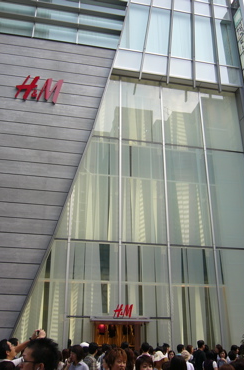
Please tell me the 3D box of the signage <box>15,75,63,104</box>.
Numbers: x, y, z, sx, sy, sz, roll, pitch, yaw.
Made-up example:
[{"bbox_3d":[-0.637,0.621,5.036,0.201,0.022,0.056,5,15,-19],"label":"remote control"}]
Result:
[{"bbox_3d":[-4.388,-5.042,19.963,2.425,1.607,0.160,5,-23,-11],"label":"signage"}]

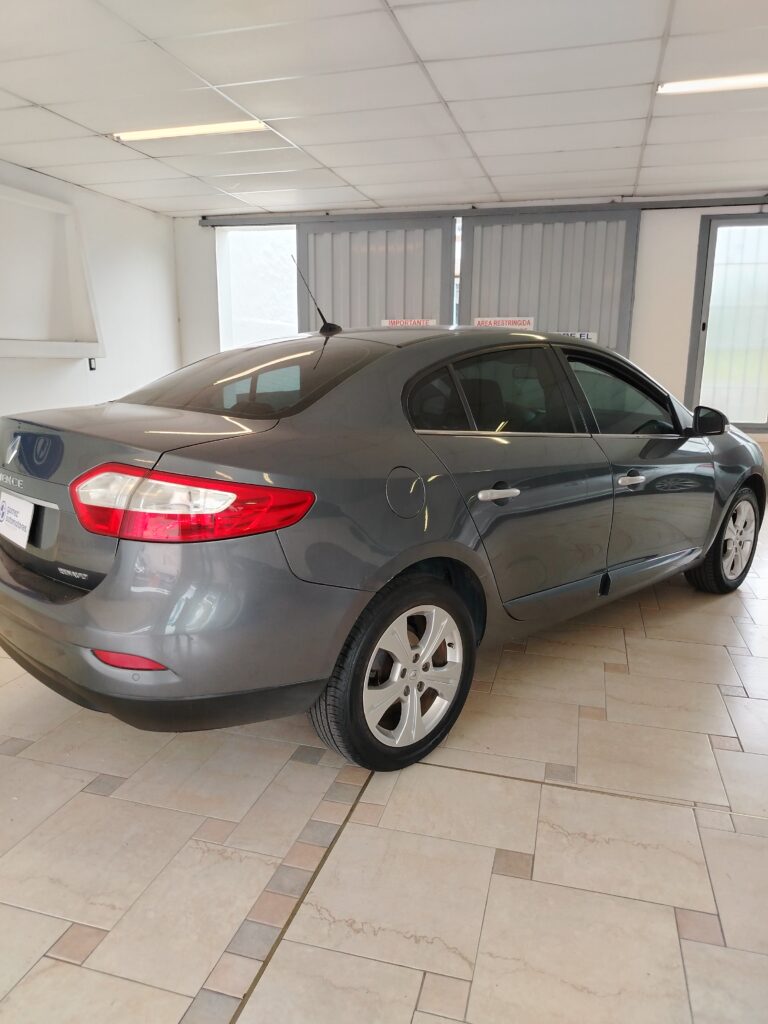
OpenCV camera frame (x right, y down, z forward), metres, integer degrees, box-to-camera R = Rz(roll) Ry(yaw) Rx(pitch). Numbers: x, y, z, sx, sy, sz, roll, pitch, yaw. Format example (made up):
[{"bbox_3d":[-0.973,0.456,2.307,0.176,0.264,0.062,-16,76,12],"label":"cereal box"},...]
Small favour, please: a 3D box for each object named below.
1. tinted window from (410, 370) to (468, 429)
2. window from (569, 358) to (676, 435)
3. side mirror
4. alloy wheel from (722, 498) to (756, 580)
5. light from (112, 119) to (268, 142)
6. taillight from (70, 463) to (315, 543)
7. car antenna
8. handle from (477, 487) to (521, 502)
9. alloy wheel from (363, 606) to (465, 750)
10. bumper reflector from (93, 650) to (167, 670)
[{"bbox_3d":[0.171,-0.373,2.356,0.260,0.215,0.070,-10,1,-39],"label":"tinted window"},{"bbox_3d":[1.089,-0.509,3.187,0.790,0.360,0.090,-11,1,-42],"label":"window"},{"bbox_3d":[1.613,-0.450,3.489,0.140,0.140,0.190,-11,16,-42],"label":"side mirror"},{"bbox_3d":[2.033,0.158,4.202,0.467,0.467,0.170,-11,16,-42],"label":"alloy wheel"},{"bbox_3d":[-1.340,-2.610,4.869,1.180,0.060,0.170,4,13,16],"label":"light"},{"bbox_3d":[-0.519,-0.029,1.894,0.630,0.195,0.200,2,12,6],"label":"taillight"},{"bbox_3d":[-0.269,-0.874,2.884,0.250,0.295,0.060,-11,16,-42],"label":"car antenna"},{"bbox_3d":[0.402,-0.060,2.455,0.230,0.038,0.048,-8,14,-43],"label":"handle"},{"bbox_3d":[0.061,0.527,2.392,0.467,0.467,0.170,-11,16,-42],"label":"alloy wheel"},{"bbox_3d":[-0.667,0.394,1.861,0.230,0.050,0.045,5,13,18],"label":"bumper reflector"}]

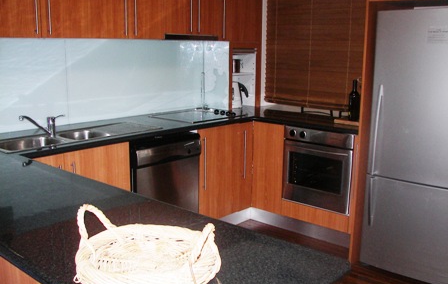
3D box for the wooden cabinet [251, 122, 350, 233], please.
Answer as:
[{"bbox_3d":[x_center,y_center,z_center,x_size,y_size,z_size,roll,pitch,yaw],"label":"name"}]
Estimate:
[{"bbox_3d":[0.791,0.214,3.915,0.930,0.765,0.620,10,15,41],"label":"wooden cabinet"}]

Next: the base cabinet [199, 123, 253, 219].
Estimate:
[{"bbox_3d":[-0.202,0.199,3.953,0.620,0.765,0.665,10,15,41],"label":"base cabinet"}]

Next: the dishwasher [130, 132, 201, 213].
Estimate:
[{"bbox_3d":[-0.604,0.350,3.475,0.620,0.830,0.600,10,15,41],"label":"dishwasher"}]

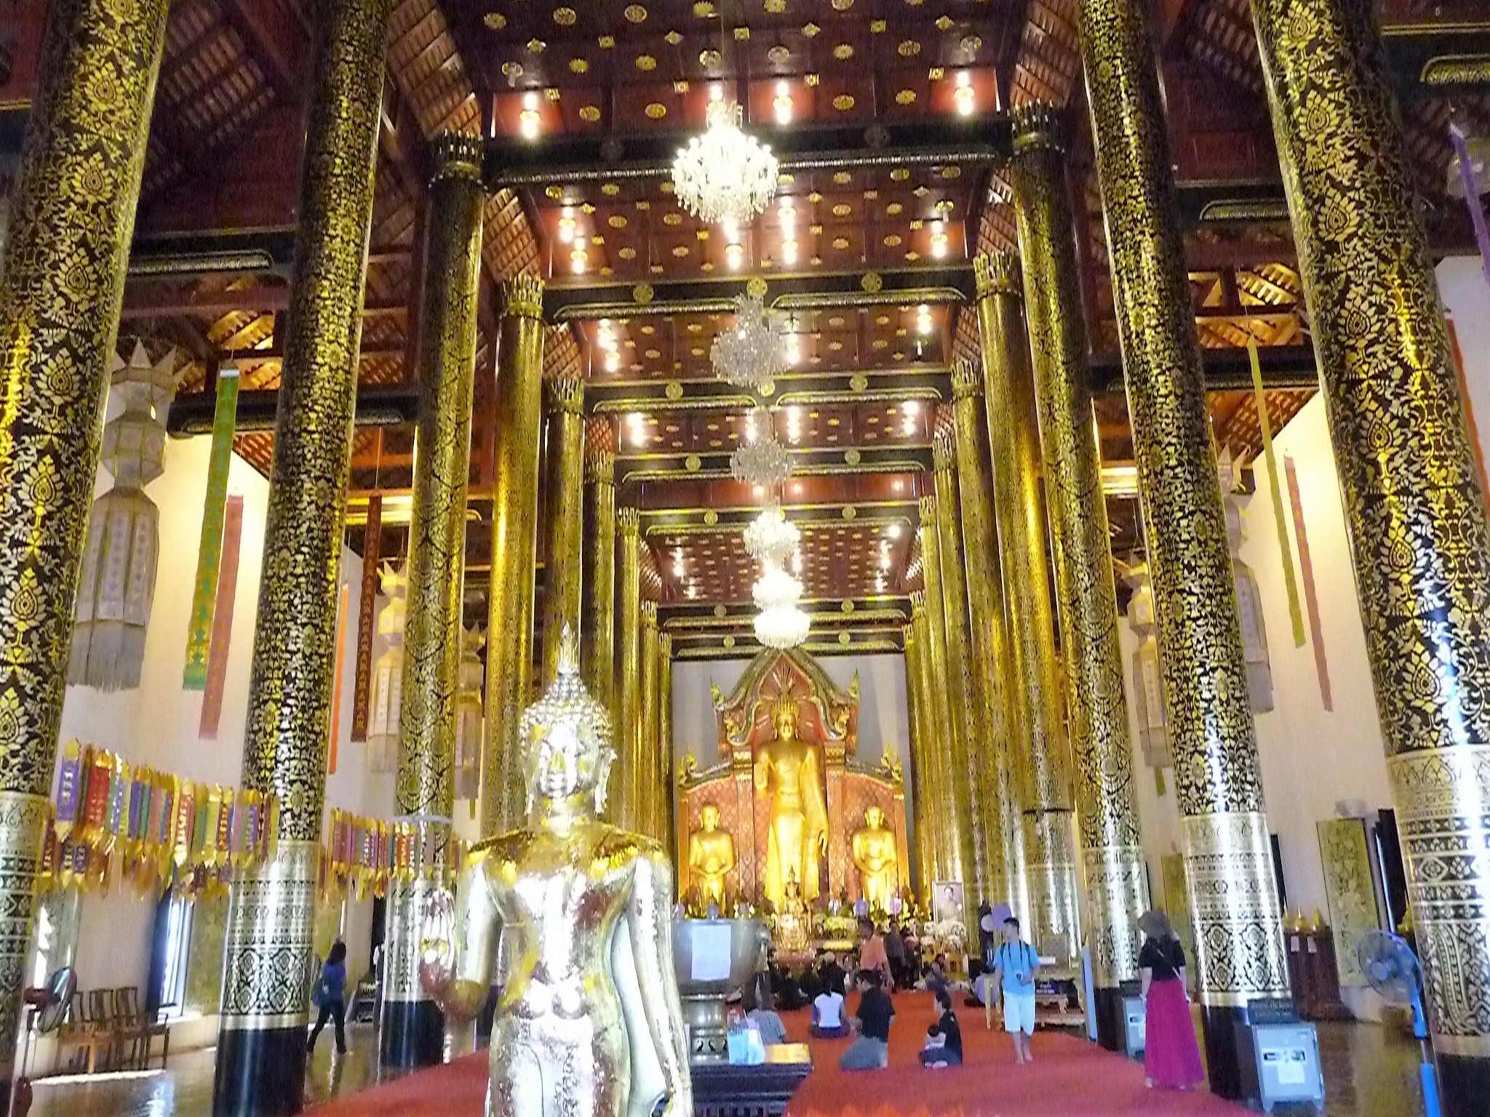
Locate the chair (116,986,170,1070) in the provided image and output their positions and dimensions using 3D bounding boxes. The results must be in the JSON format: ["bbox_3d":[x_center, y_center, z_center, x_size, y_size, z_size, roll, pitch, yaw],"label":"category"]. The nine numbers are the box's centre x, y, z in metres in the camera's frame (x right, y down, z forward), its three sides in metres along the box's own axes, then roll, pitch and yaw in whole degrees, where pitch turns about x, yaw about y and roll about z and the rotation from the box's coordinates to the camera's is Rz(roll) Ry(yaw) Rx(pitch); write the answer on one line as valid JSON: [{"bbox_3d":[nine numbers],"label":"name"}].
[{"bbox_3d":[-8.267,6.427,16.516,0.570,1.040,0.530,-2,-17,3],"label":"chair"}]

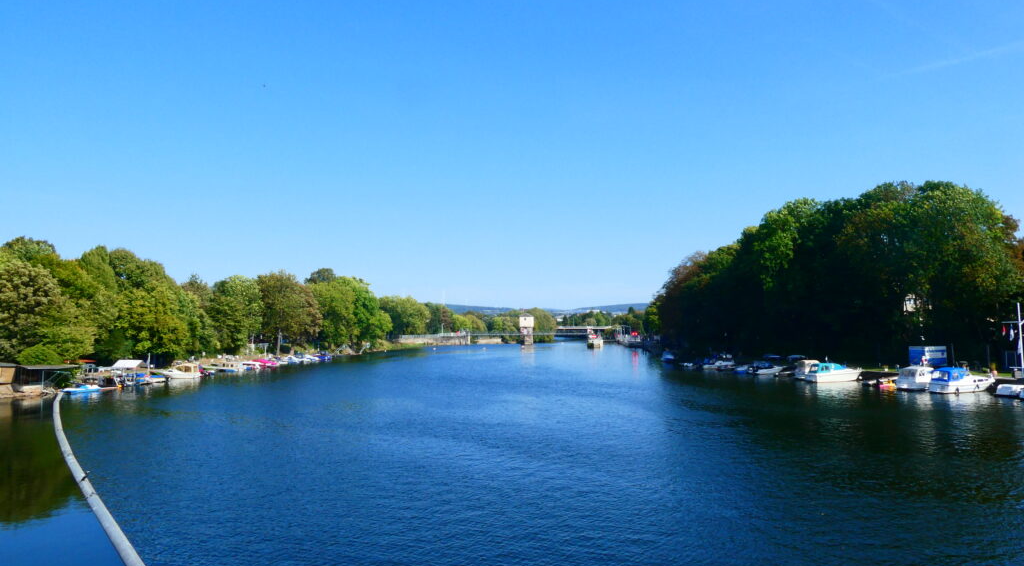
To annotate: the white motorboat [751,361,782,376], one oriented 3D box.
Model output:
[{"bbox_3d":[36.017,11.901,99.547,5.000,1.850,2.100,1,-3,-14],"label":"white motorboat"}]

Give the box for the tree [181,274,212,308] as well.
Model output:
[{"bbox_3d":[-57.951,5.265,129.901,8.500,14.023,8.500,1,-3,-24],"label":"tree"}]

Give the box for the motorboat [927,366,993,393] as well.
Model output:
[{"bbox_3d":[47.710,10.176,74.754,7.000,2.750,2.500,1,-3,-16],"label":"motorboat"}]

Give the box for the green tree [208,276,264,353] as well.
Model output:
[{"bbox_3d":[-44.785,5.342,114.877,9.800,13.127,9.800,1,-3,-21],"label":"green tree"}]

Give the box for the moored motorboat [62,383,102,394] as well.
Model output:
[{"bbox_3d":[-44.643,10.965,74.035,1.750,0.950,4.500,-1,-3,22],"label":"moored motorboat"}]

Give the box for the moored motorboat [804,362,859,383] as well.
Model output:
[{"bbox_3d":[39.488,10.987,87.105,6.600,2.400,2.400,1,-3,-14],"label":"moored motorboat"}]

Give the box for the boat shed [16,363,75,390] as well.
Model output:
[{"bbox_3d":[-46.450,9.388,70.611,3.200,2.400,5.000,-2,-4,37],"label":"boat shed"}]

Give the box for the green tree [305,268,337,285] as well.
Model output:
[{"bbox_3d":[-42.930,5.159,159.946,9.500,17.318,9.500,1,-3,-15],"label":"green tree"}]

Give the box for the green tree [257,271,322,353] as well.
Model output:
[{"bbox_3d":[-40.293,5.346,127.894,11.500,14.854,11.500,1,-3,-17],"label":"green tree"}]

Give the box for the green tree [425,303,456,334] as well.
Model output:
[{"bbox_3d":[-23.162,11.867,229.694,9.800,10.483,9.800,0,-3,-6],"label":"green tree"}]

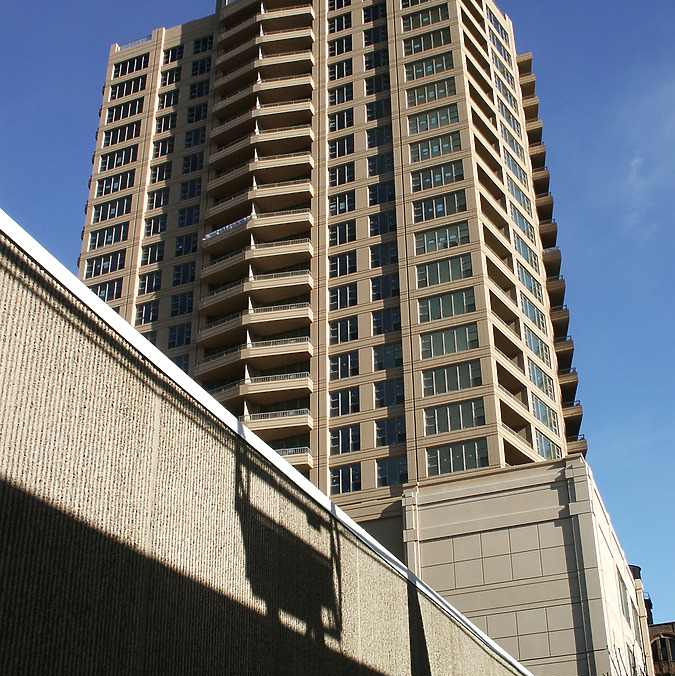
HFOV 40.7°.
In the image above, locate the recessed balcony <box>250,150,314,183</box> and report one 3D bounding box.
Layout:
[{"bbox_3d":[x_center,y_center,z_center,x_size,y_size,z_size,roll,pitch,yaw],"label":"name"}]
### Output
[{"bbox_3d":[-4.590,-14.560,77.850,5.020,1.380,1.780,-5,-29,9],"label":"recessed balcony"}]

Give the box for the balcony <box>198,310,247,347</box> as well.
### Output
[{"bbox_3d":[-8.820,-0.630,72.320,4.720,1.380,1.680,-18,-33,29],"label":"balcony"}]

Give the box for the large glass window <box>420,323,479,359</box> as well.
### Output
[{"bbox_3d":[8.185,0.257,66.314,4.300,2.050,0.200,-12,-30,20],"label":"large glass window"}]

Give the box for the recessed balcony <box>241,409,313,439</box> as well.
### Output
[{"bbox_3d":[-4.410,6.370,66.610,5.020,1.380,1.780,-5,-29,9],"label":"recessed balcony"}]

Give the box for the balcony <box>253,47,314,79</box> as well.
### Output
[{"bbox_3d":[-4.690,-25.030,83.470,5.020,1.380,1.780,-5,-29,9],"label":"balcony"}]

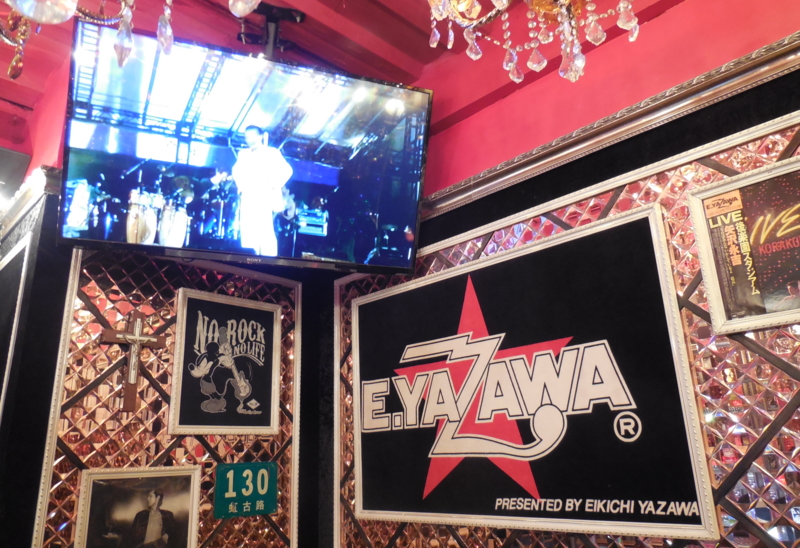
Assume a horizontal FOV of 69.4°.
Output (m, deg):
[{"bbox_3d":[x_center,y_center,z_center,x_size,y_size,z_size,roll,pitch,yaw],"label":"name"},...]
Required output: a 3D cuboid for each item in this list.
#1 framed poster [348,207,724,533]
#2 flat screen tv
[{"bbox_3d":[0.268,0.355,1.838,1.194,0.792,0.030,-19,-24,42],"label":"framed poster"},{"bbox_3d":[-0.385,-0.314,1.613,0.950,0.557,0.065,4,3,-20],"label":"flat screen tv"}]

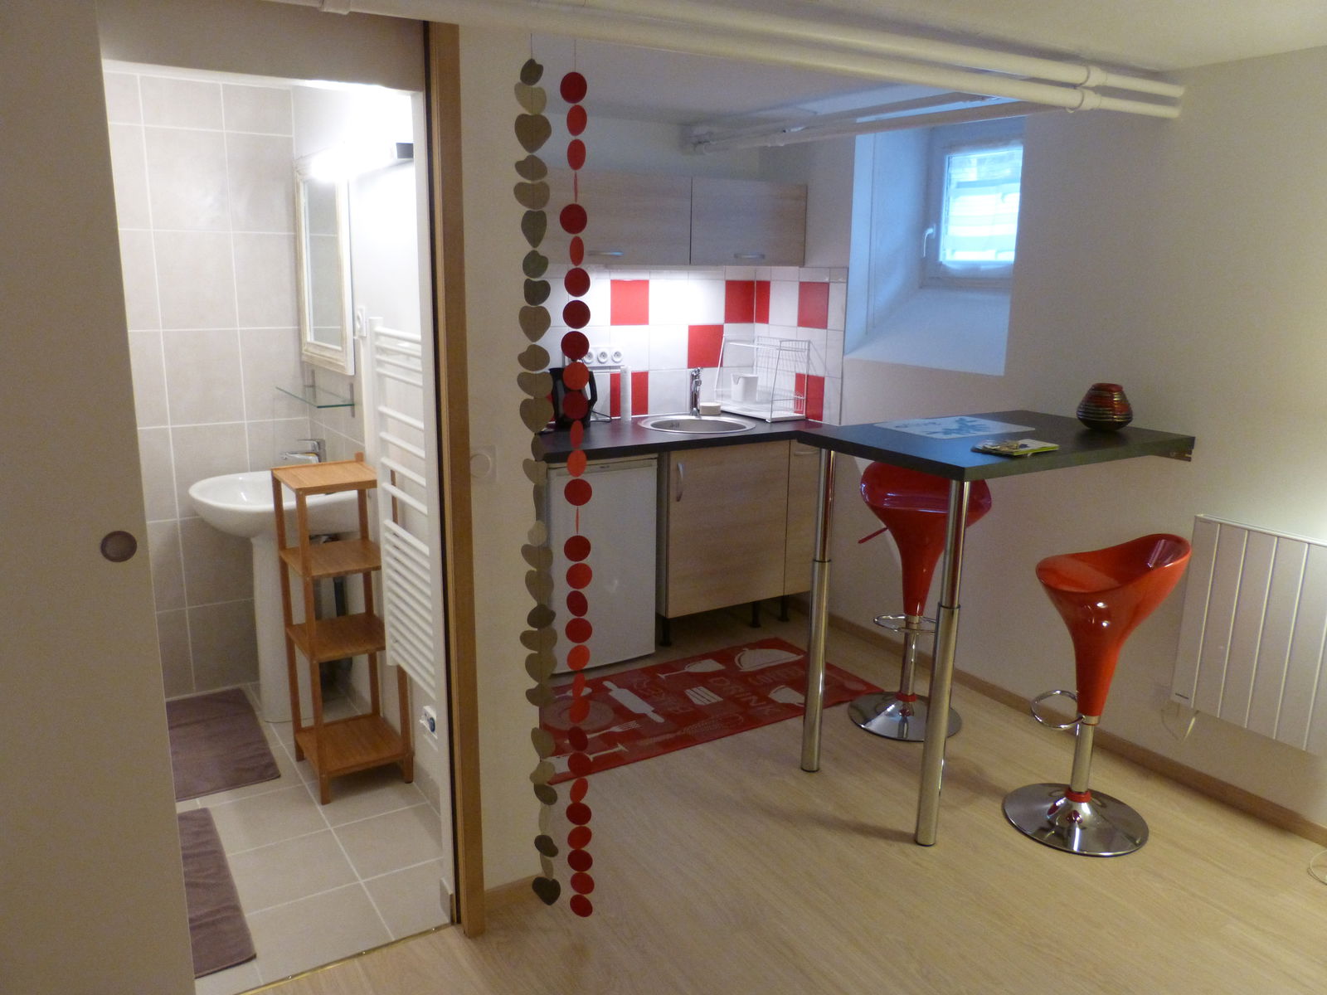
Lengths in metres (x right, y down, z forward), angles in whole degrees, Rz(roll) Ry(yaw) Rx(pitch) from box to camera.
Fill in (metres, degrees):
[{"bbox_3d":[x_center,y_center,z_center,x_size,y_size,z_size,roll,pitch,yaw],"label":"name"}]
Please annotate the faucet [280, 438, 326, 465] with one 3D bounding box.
[{"bbox_3d":[-1.220,-0.132,3.360,0.150,0.130,0.046,-7,15,-32],"label":"faucet"}]

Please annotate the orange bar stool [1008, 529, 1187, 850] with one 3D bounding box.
[{"bbox_3d":[1.220,0.519,2.839,0.405,0.865,0.425,5,14,18],"label":"orange bar stool"}]

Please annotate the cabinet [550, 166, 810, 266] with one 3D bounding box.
[{"bbox_3d":[-0.060,-1.160,4.199,1.389,0.344,0.355,-7,15,-30],"label":"cabinet"}]

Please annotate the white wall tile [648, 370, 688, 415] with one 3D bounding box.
[{"bbox_3d":[0.021,-0.482,4.555,0.201,0.198,0.010,-7,15,-32],"label":"white wall tile"}]

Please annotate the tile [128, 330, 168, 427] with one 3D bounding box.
[{"bbox_3d":[-1.834,-0.400,3.401,0.250,0.333,0.010,-7,15,-30],"label":"tile"}]

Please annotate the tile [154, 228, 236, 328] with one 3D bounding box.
[{"bbox_3d":[-1.617,-0.749,3.454,0.250,0.333,0.010,-7,15,-30],"label":"tile"}]

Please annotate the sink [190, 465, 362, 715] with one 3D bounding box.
[{"bbox_3d":[-1.339,0.366,3.443,0.464,0.826,0.600,-7,15,-32],"label":"sink"}]

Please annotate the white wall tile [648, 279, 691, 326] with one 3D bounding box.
[{"bbox_3d":[0.024,-0.869,4.446,0.200,0.200,0.010,-7,15,-32],"label":"white wall tile"}]

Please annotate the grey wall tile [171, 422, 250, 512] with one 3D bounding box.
[{"bbox_3d":[-1.627,-0.101,3.601,0.250,0.333,0.010,-7,15,-30],"label":"grey wall tile"}]

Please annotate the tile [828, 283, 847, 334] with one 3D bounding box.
[{"bbox_3d":[0.742,-0.811,4.245,0.010,0.200,0.115,-7,15,-32],"label":"tile"}]

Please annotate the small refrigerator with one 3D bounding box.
[{"bbox_3d":[-0.358,0.229,4.105,0.477,0.831,0.480,-7,15,-32],"label":"small refrigerator"}]

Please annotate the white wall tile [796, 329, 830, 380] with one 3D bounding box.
[{"bbox_3d":[0.661,-0.648,4.428,0.010,0.198,0.201,-7,15,-32],"label":"white wall tile"}]

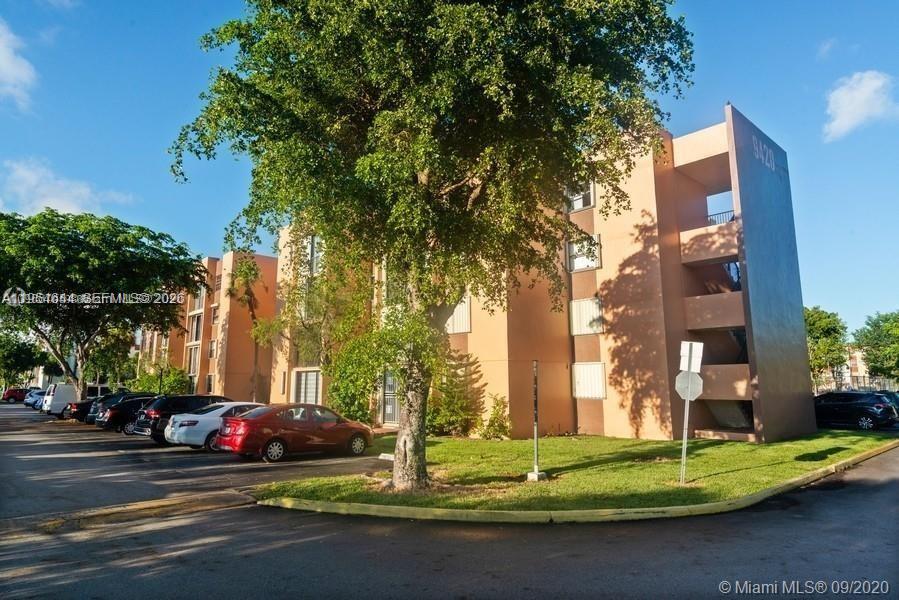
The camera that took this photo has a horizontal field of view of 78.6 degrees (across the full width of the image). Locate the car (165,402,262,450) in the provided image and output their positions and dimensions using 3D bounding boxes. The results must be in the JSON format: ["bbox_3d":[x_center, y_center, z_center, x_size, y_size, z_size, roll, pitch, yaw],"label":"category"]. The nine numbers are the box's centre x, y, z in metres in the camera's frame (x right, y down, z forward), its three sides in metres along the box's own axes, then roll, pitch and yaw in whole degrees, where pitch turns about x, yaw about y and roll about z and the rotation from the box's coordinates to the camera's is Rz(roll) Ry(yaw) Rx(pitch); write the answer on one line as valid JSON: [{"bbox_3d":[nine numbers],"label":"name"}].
[{"bbox_3d":[-6.915,4.223,18.689,4.805,1.460,1.820,8,-12,-42],"label":"car"}]

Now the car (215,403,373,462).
[{"bbox_3d":[-4.367,3.815,16.216,4.455,1.515,1.695,8,-12,-42],"label":"car"}]

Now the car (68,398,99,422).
[{"bbox_3d":[-18.968,6.198,31.371,4.700,1.450,1.800,8,-12,-42],"label":"car"}]

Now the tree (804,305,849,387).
[{"bbox_3d":[27.898,4.395,42.000,4.900,8.000,4.900,0,-9,0],"label":"tree"}]

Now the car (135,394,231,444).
[{"bbox_3d":[-9.823,4.668,21.909,4.800,1.720,1.880,8,-12,-42],"label":"car"}]

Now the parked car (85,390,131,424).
[{"bbox_3d":[-15.574,5.545,27.757,4.600,1.620,1.820,8,-12,-42],"label":"parked car"}]

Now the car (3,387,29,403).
[{"bbox_3d":[-47.763,10.895,62.186,4.500,1.550,1.800,8,-12,-42],"label":"car"}]

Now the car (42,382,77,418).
[{"bbox_3d":[-24.554,6.860,37.561,5.500,2.100,2.000,8,-12,-42],"label":"car"}]

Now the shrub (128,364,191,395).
[{"bbox_3d":[-21.638,6.678,41.000,3.200,3.400,4.200,8,-12,-42],"label":"shrub"}]

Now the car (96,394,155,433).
[{"bbox_3d":[-12.690,5.053,24.145,4.750,1.460,1.830,8,-12,-42],"label":"car"}]

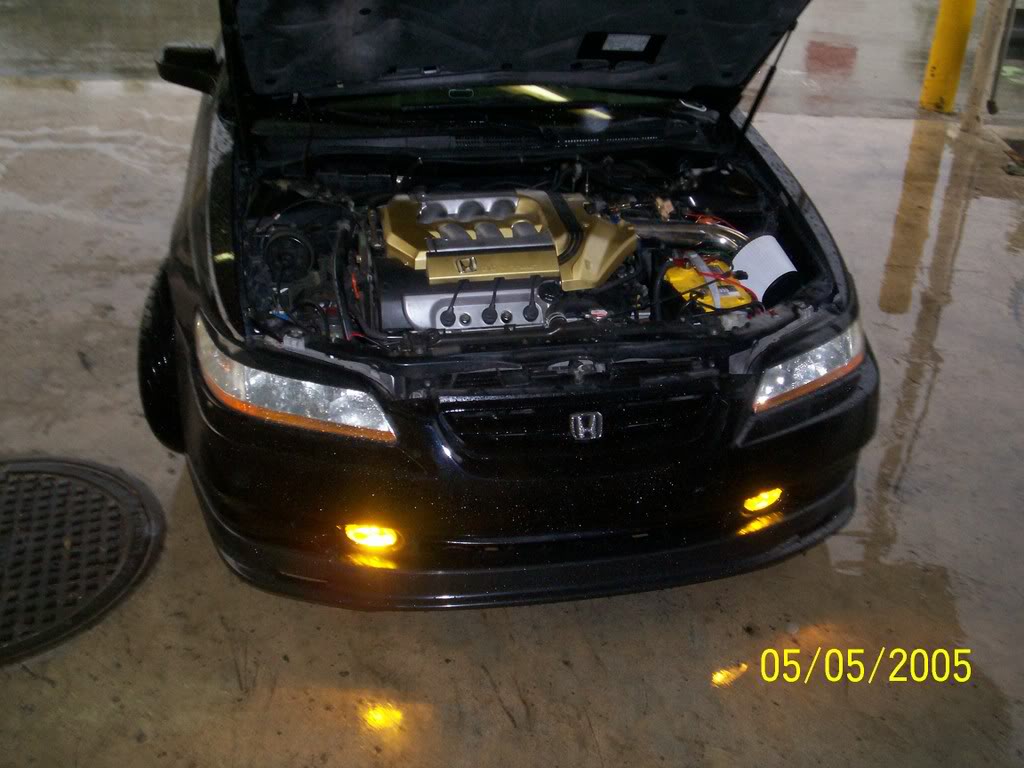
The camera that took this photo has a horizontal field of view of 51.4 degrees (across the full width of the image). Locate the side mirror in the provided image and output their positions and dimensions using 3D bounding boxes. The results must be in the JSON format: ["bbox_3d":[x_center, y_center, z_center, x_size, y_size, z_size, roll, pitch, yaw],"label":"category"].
[{"bbox_3d":[-1.059,-1.028,3.481,0.208,0.138,0.114,-4,28,-10],"label":"side mirror"}]

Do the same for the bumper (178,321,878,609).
[{"bbox_3d":[0.118,0.147,2.497,1.730,0.550,0.520,-4,28,-10],"label":"bumper"}]

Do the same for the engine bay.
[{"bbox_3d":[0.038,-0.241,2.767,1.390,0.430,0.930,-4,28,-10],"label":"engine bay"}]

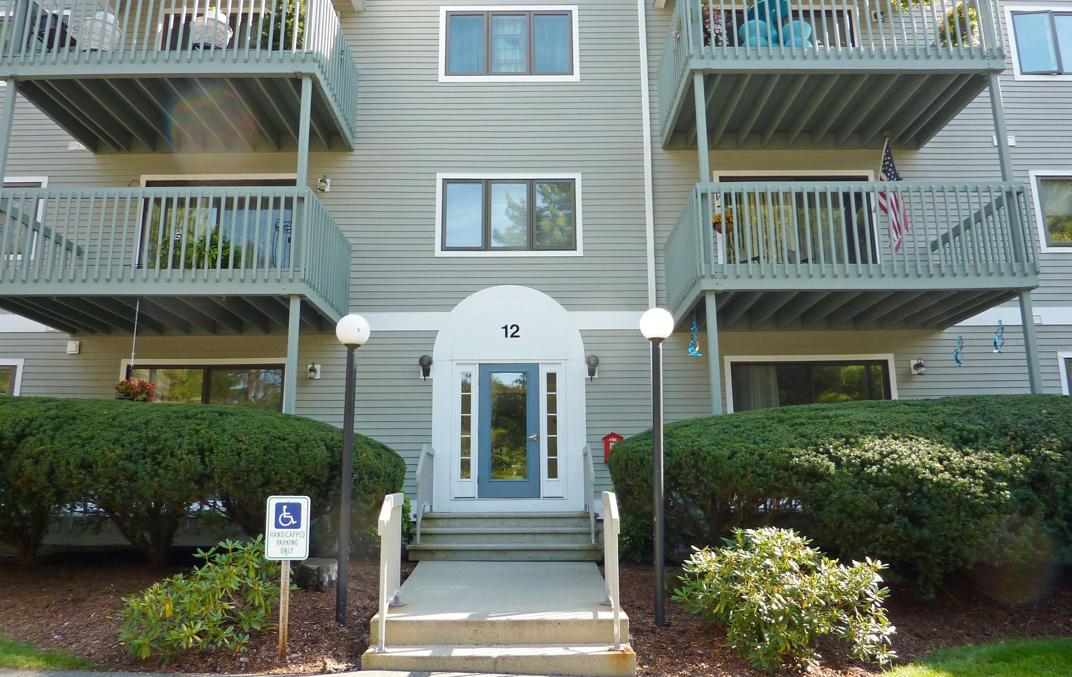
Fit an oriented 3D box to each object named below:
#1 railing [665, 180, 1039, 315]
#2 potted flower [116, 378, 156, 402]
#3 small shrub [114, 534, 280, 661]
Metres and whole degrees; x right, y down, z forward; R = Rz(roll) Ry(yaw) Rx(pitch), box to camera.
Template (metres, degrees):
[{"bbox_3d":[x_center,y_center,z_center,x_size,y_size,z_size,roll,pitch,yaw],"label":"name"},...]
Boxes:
[{"bbox_3d":[4.138,-1.141,10.842,4.220,1.250,2.280,0,-12,0],"label":"railing"},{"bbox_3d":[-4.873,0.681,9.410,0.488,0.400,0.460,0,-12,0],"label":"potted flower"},{"bbox_3d":[-2.451,1.942,5.891,1.160,0.815,1.050,0,-12,0],"label":"small shrub"}]

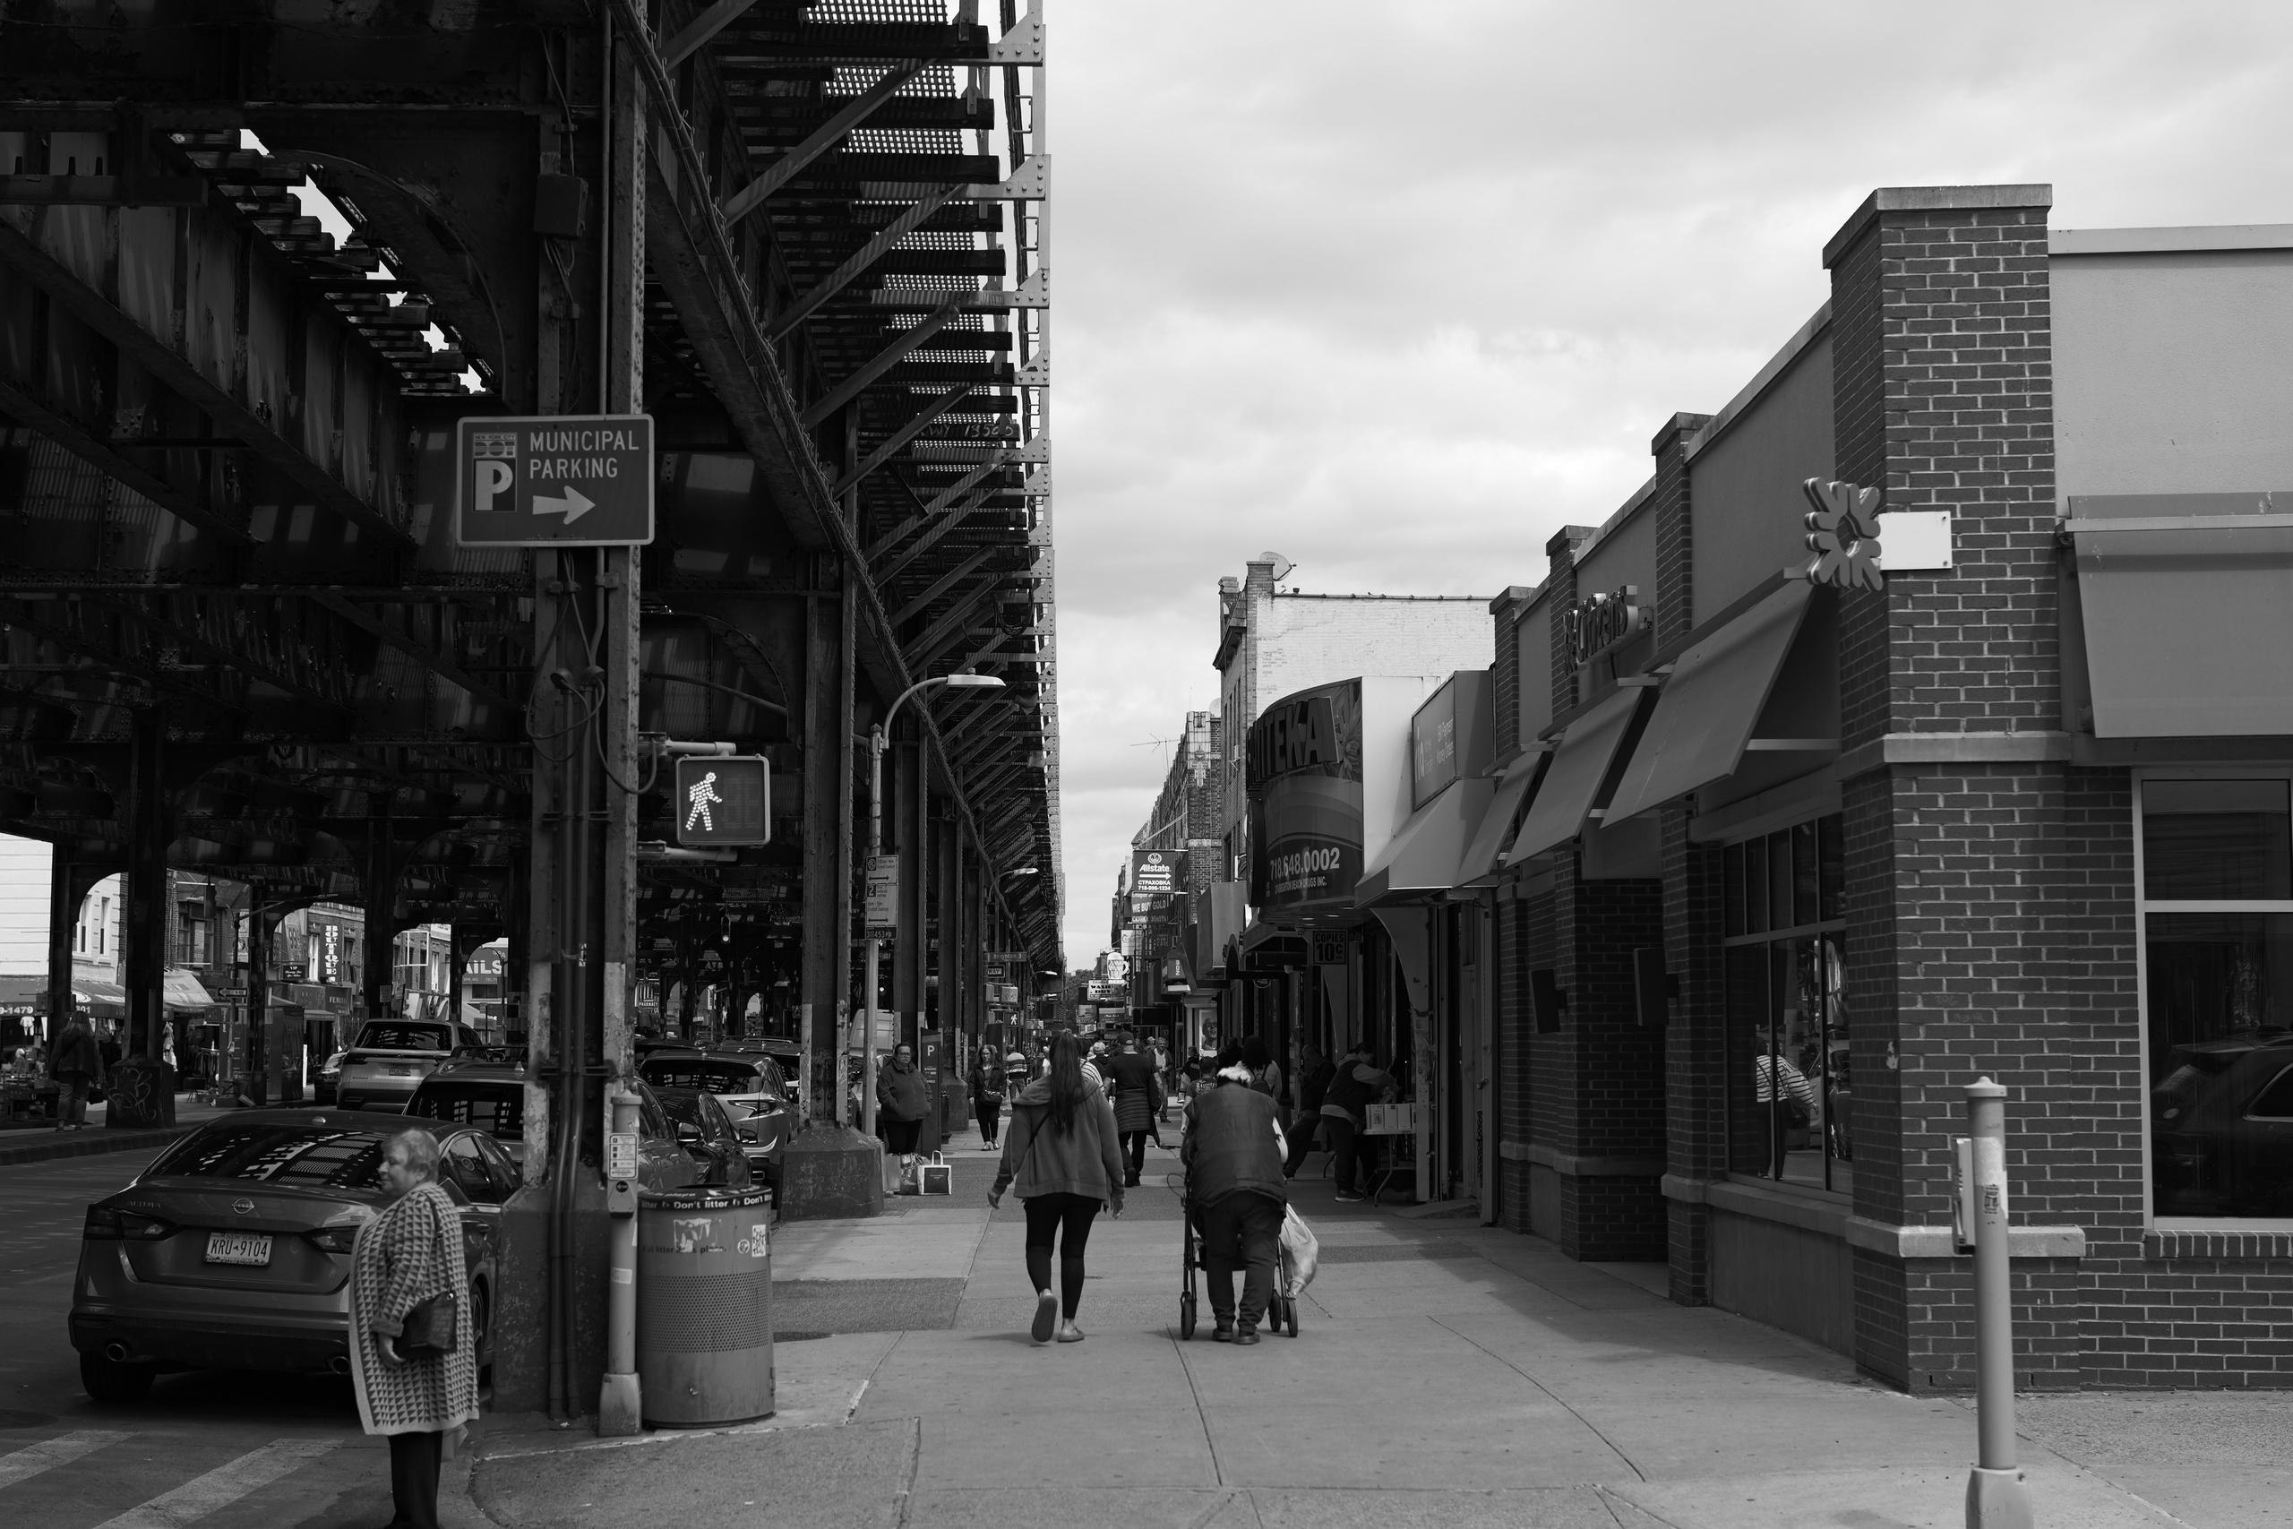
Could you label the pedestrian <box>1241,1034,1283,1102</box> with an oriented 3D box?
[{"bbox_3d":[0.959,3.071,26.636,0.500,1.630,0.360,0,-5,0],"label":"pedestrian"}]

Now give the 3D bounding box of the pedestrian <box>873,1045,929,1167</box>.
[{"bbox_3d":[-2.693,3.891,35.200,0.600,1.620,0.450,2,-5,-25],"label":"pedestrian"}]

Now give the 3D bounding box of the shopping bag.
[{"bbox_3d":[0.810,2.601,17.041,0.260,0.500,0.220,0,-5,-2],"label":"shopping bag"}]

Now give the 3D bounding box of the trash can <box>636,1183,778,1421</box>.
[{"bbox_3d":[-1.931,2.375,13.900,0.600,0.970,0.600,0,-5,-1],"label":"trash can"}]

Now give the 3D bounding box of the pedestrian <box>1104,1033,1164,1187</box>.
[{"bbox_3d":[-0.133,3.660,33.711,0.580,1.650,0.500,0,-5,0],"label":"pedestrian"}]

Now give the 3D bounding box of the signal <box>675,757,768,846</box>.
[{"bbox_3d":[-2.022,0.175,15.200,0.430,0.430,0.200,0,-5,-1],"label":"signal"}]

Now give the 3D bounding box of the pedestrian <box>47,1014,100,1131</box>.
[{"bbox_3d":[-14.589,4.174,43.403,0.620,1.580,0.420,0,-5,-2],"label":"pedestrian"}]

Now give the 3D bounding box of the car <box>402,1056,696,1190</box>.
[{"bbox_3d":[-4.630,3.110,24.600,1.860,1.700,4.600,0,-5,-1],"label":"car"}]

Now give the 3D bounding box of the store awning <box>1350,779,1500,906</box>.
[{"bbox_3d":[2.545,0.782,29.524,0.970,0.950,3.900,0,-5,-1],"label":"store awning"}]

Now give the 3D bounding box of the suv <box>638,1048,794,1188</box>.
[{"bbox_3d":[-4.450,3.860,33.944,1.870,1.690,4.700,0,-5,-2],"label":"suv"}]

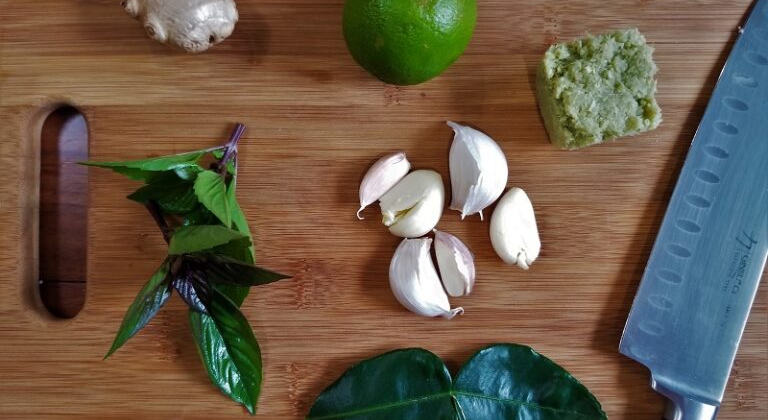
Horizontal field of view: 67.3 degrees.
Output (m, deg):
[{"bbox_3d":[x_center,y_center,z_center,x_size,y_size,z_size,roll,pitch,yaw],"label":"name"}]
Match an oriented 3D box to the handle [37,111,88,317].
[{"bbox_3d":[-0.144,0.001,0.261,0.027,0.015,0.097,0,88,0],"label":"handle"}]

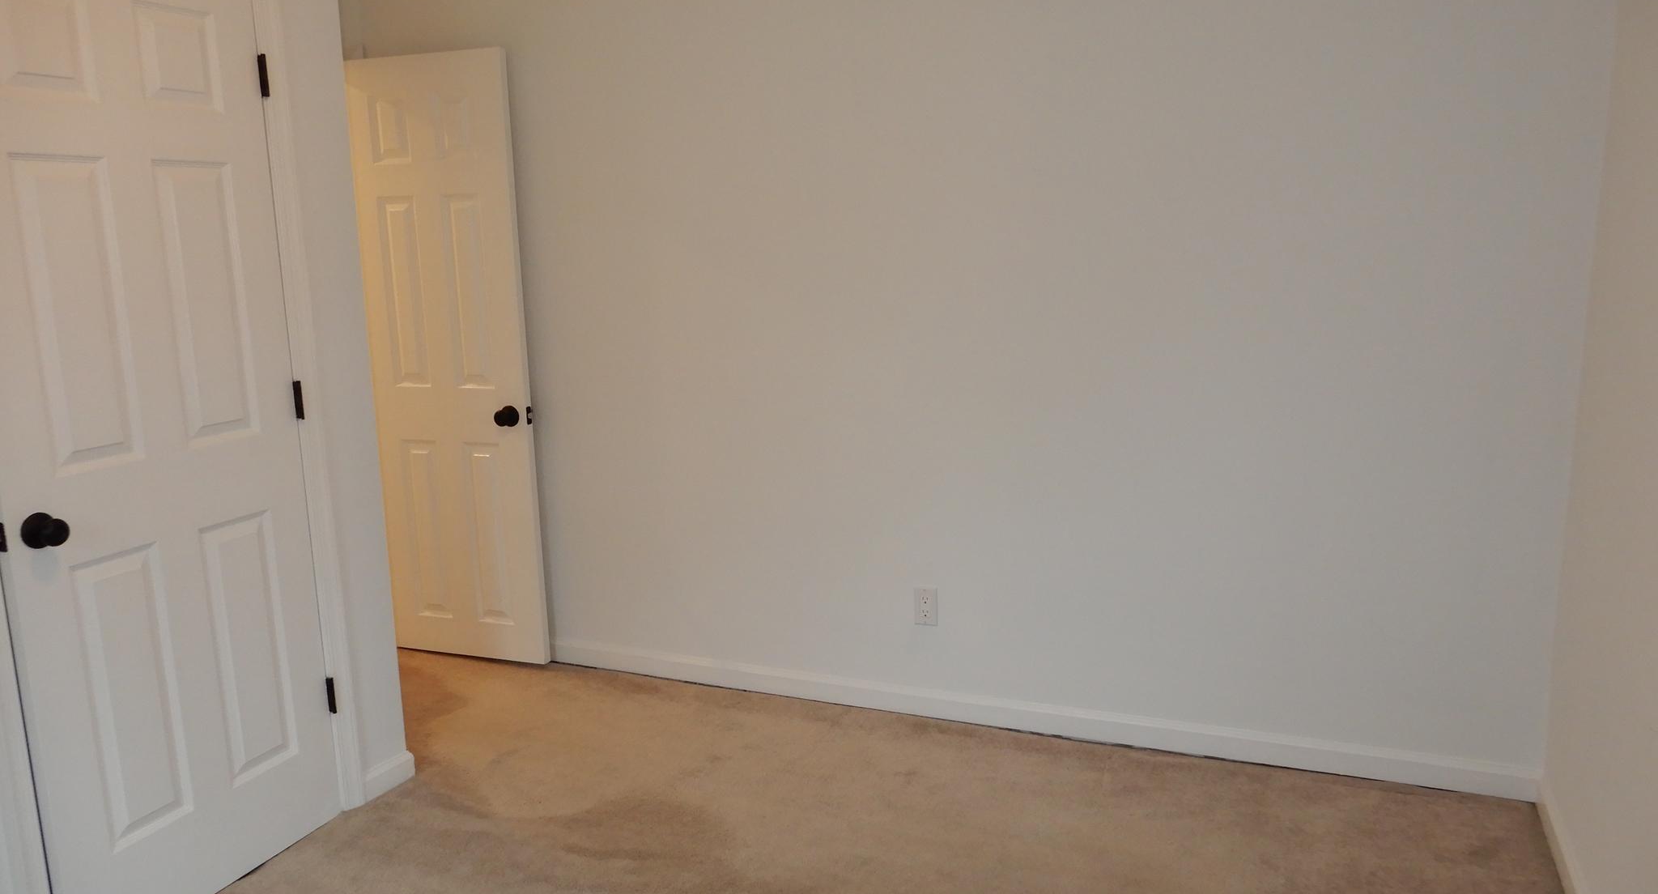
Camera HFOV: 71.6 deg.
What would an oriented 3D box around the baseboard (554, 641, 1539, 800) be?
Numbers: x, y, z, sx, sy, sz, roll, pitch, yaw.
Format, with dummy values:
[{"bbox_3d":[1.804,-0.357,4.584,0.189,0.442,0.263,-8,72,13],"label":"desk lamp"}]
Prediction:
[{"bbox_3d":[0.261,0.772,3.488,3.254,0.077,0.015,3,11,23],"label":"baseboard"}]

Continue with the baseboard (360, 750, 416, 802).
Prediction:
[{"bbox_3d":[-1.185,0.881,3.083,0.015,0.077,0.172,3,11,24],"label":"baseboard"}]

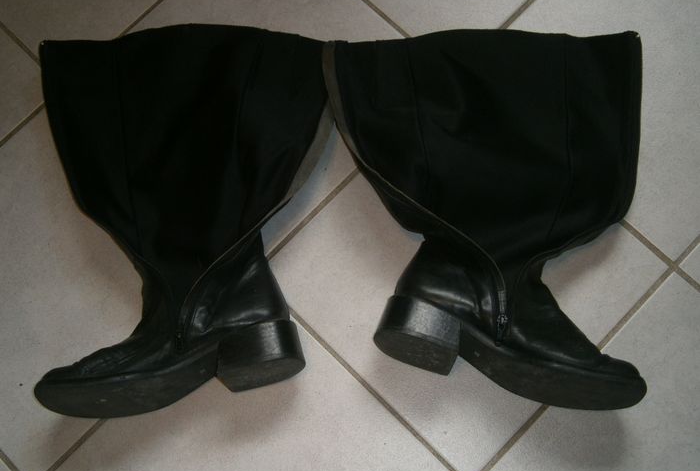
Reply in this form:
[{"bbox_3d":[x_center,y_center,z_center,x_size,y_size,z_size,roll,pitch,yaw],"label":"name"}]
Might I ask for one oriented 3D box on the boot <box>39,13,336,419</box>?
[{"bbox_3d":[-0.171,-0.039,1.003,0.334,0.105,0.425,-6,71,2],"label":"boot"}]

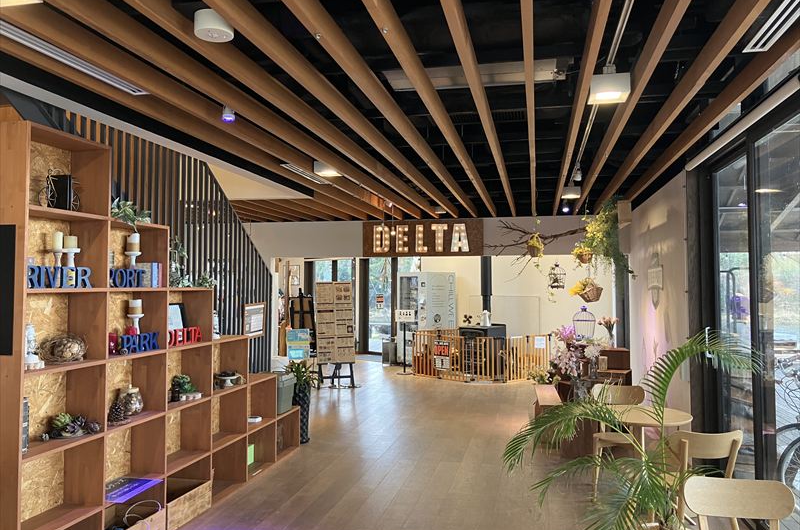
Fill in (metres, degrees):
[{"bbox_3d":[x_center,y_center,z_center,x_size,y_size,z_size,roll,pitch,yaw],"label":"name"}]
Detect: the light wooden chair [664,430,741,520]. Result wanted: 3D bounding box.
[{"bbox_3d":[1.667,1.289,3.693,0.440,0.760,0.490,0,-2,2],"label":"light wooden chair"}]

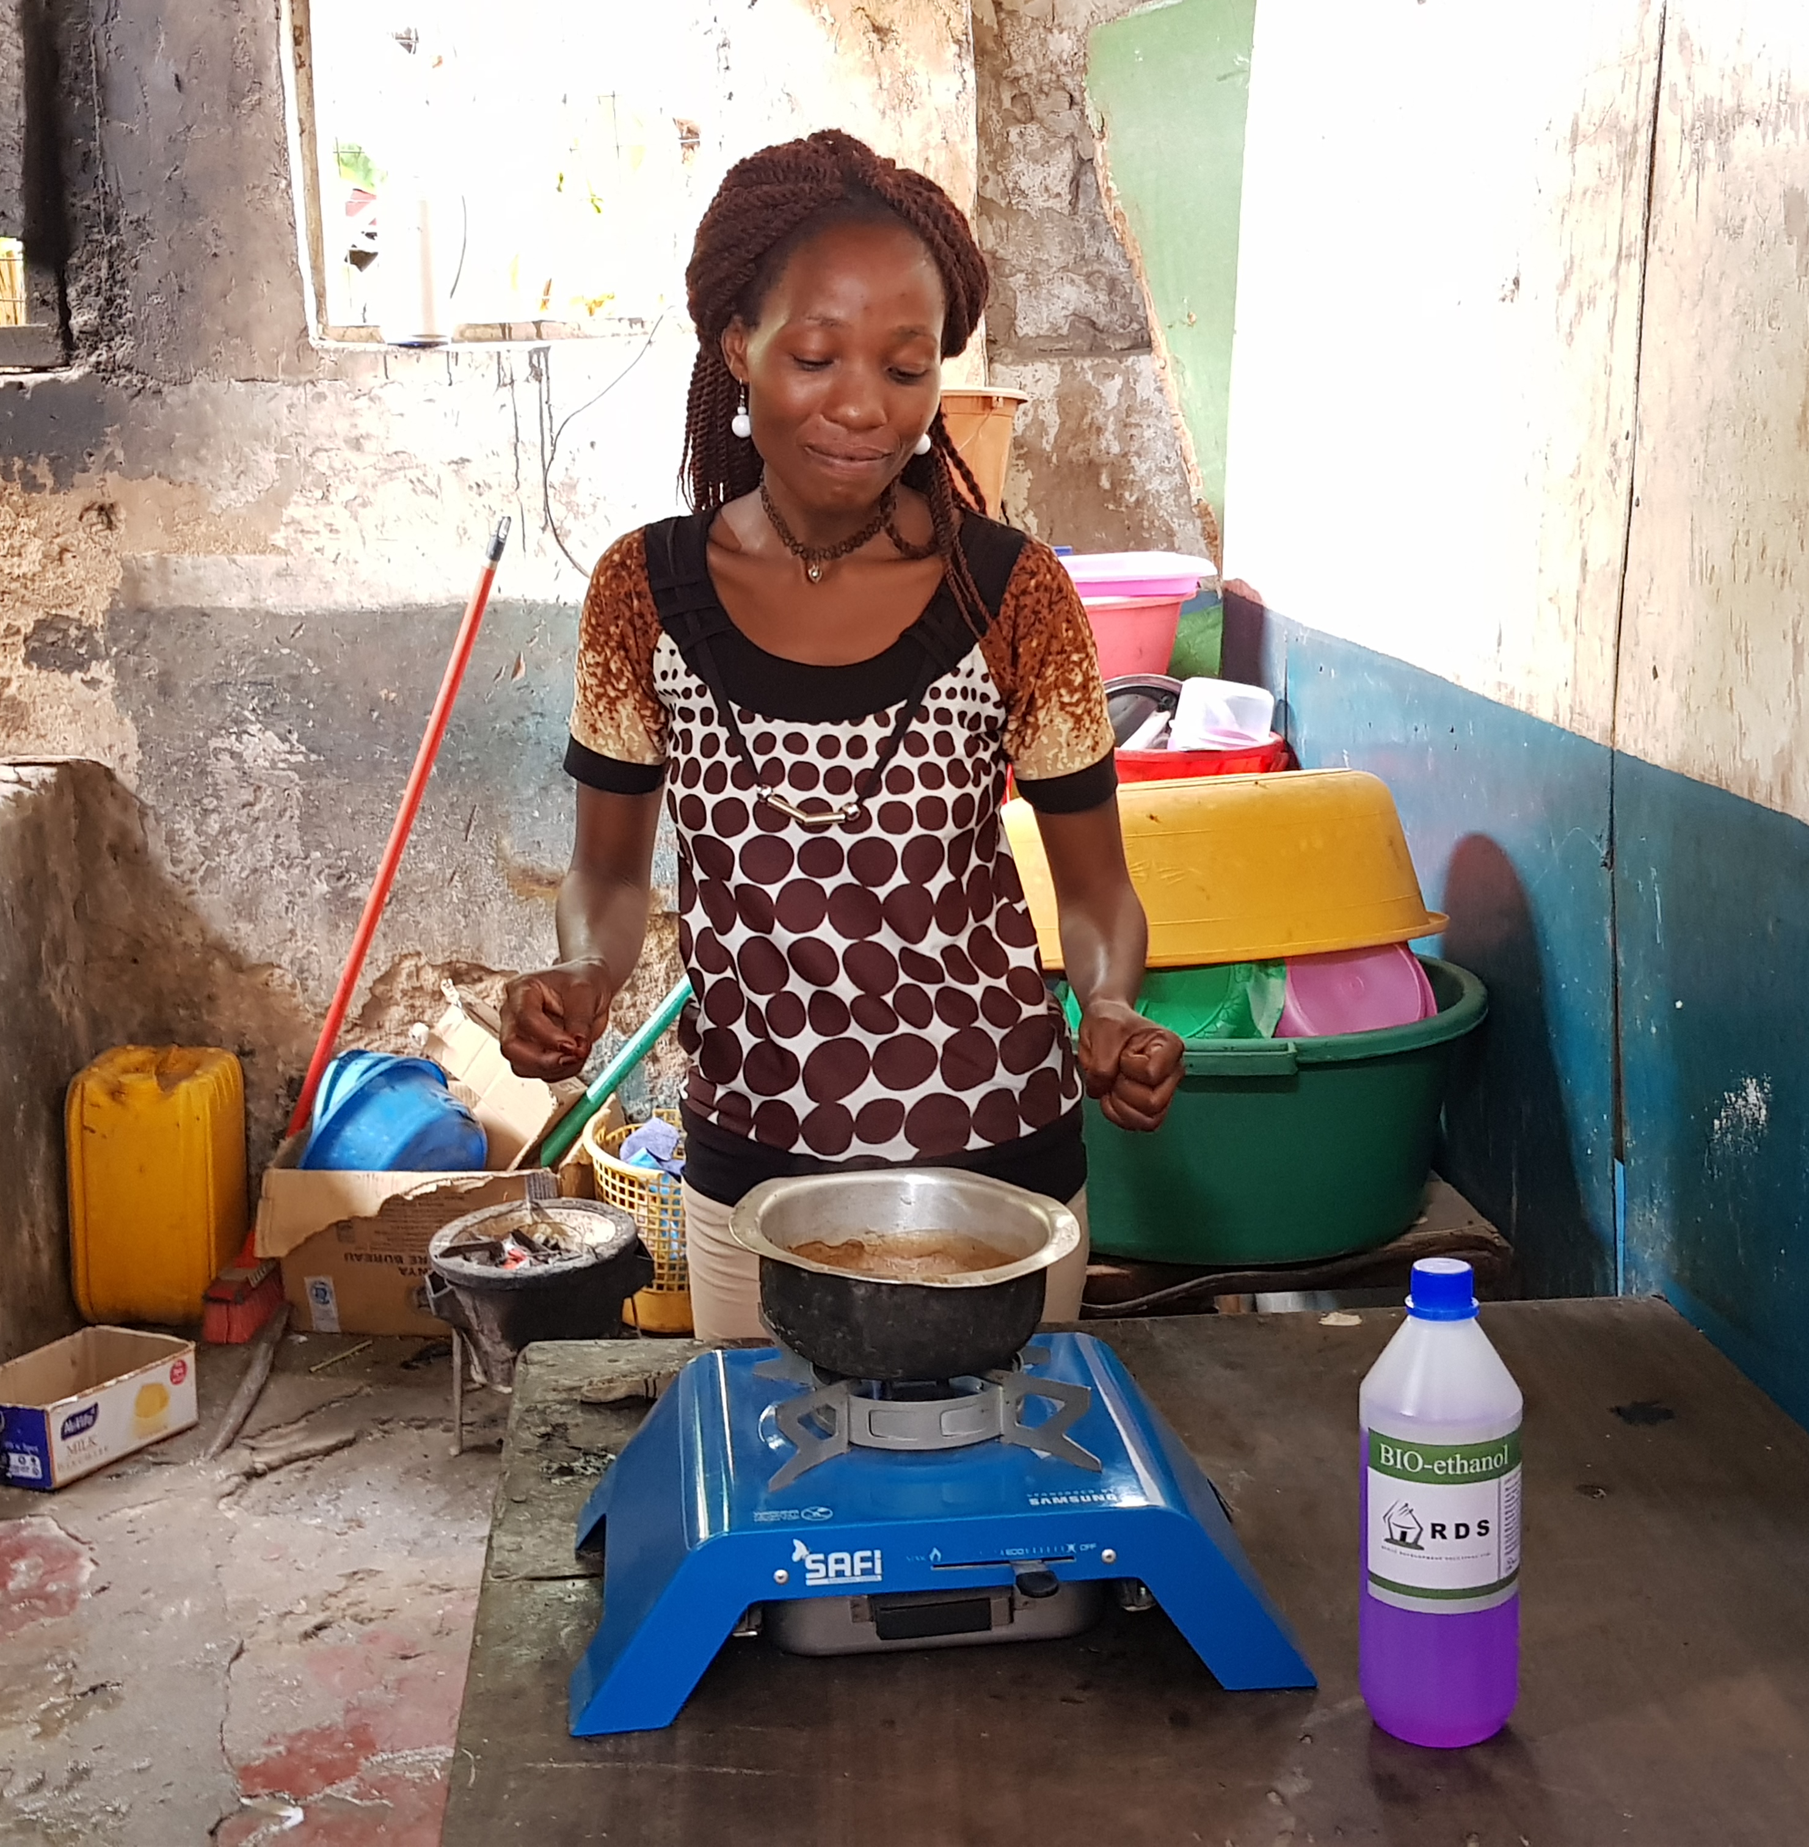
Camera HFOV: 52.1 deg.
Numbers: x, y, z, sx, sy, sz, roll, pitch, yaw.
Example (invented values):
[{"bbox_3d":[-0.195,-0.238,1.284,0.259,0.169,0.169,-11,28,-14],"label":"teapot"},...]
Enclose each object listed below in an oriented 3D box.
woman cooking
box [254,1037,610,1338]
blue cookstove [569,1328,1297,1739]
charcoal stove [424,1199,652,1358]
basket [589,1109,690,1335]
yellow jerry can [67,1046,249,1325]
[{"bbox_3d":[-0.047,0.194,1.471,0.480,1.540,0.360,0,13,2],"label":"woman cooking"},{"bbox_3d":[-0.755,0.439,3.057,0.450,0.350,0.370,1,13,3],"label":"box"},{"bbox_3d":[0.009,0.313,1.034,0.385,0.135,0.215,-1,13,-6],"label":"blue cookstove"},{"bbox_3d":[-0.508,0.565,2.614,0.300,0.275,0.280,0,13,0],"label":"charcoal stove"},{"bbox_3d":[-0.353,0.481,3.005,0.310,0.290,0.310,0,13,0],"label":"basket"},{"bbox_3d":[-1.205,0.418,3.022,0.238,0.400,0.215,0,13,1],"label":"yellow jerry can"}]

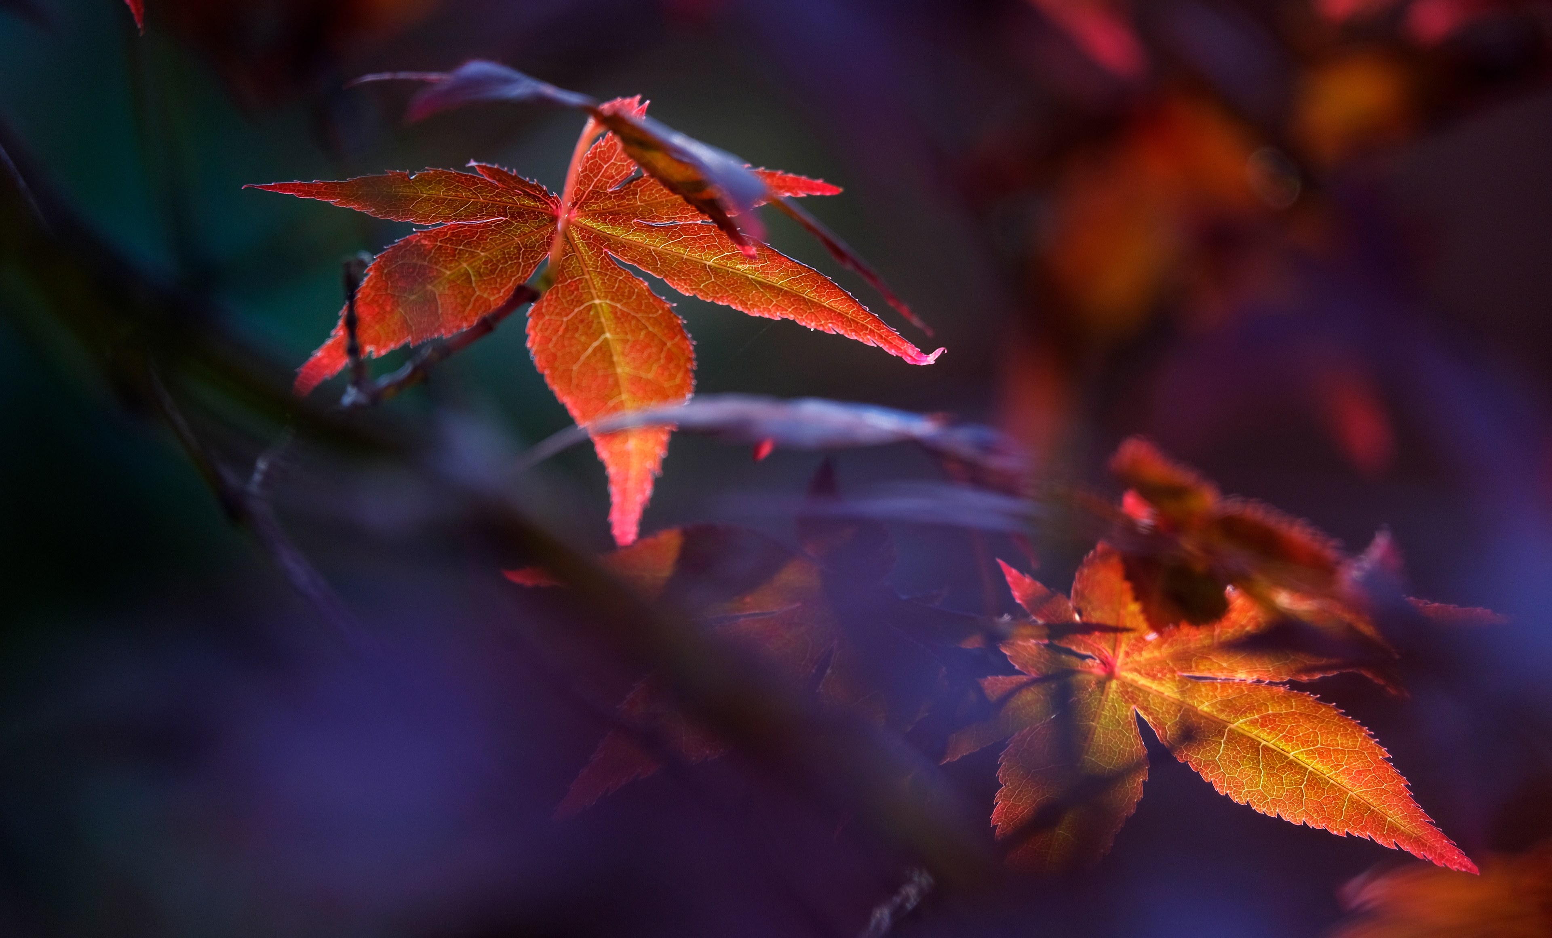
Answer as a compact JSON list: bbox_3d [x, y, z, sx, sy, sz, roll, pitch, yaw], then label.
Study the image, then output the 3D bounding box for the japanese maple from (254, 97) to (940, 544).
[{"bbox_3d":[-0.021,-0.017,1.500,0.080,0.052,0.026,0,0,0],"label":"japanese maple"}]

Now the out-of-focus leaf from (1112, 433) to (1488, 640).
[{"bbox_3d":[0.059,0.008,1.460,0.044,0.023,0.026,0,0,0],"label":"out-of-focus leaf"}]

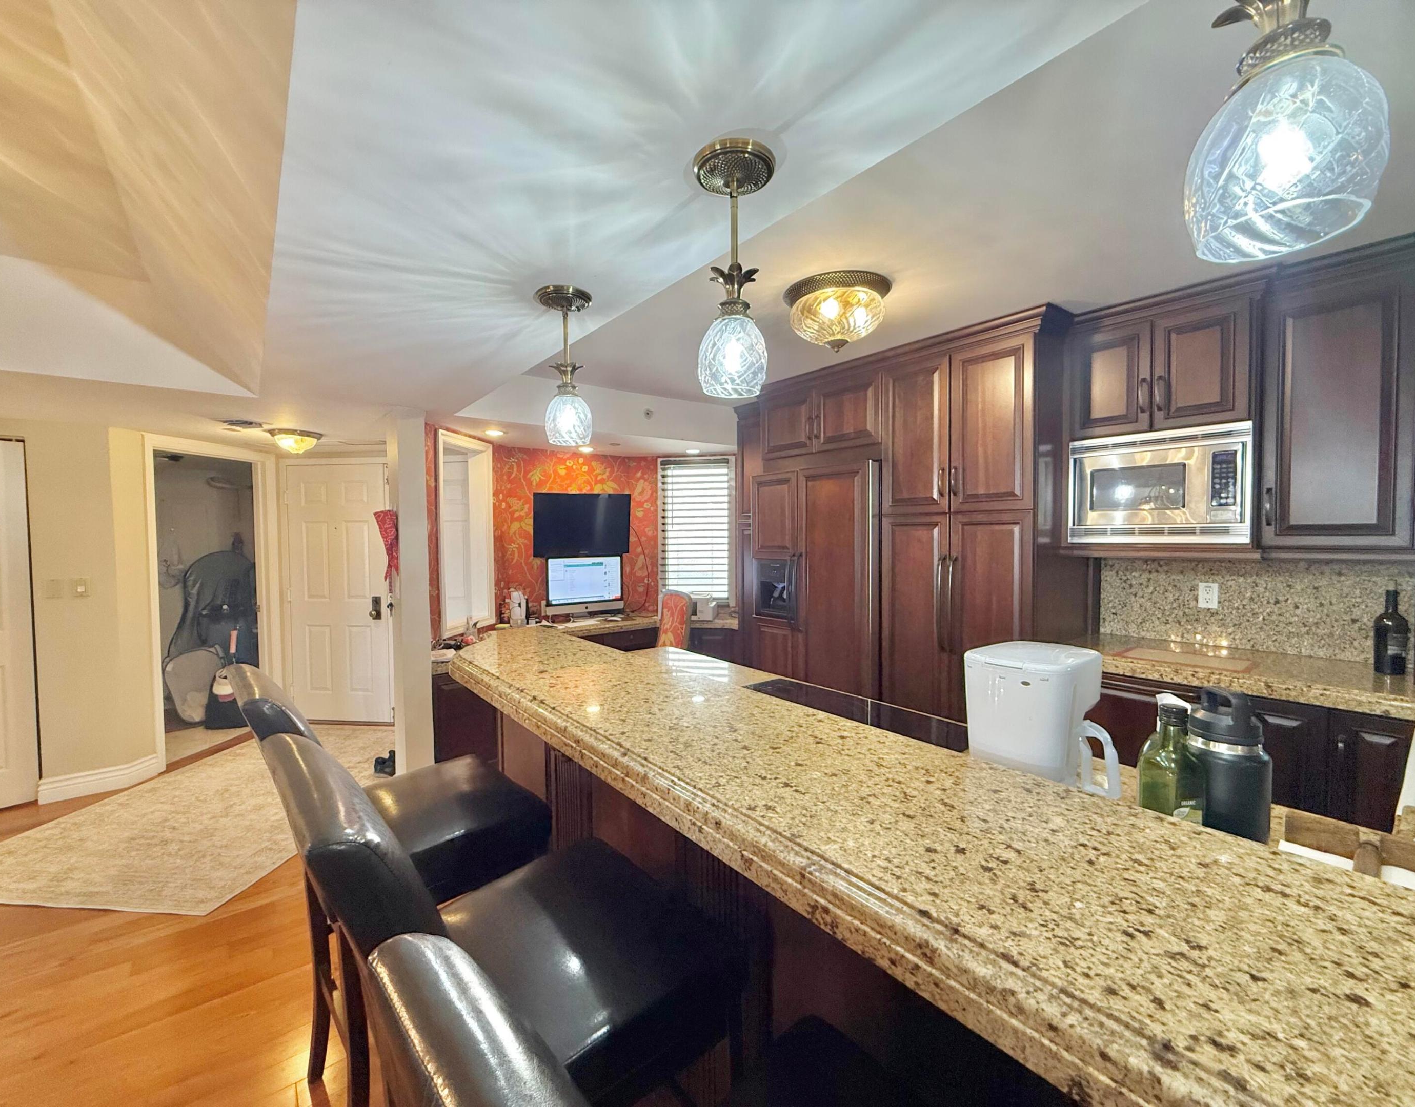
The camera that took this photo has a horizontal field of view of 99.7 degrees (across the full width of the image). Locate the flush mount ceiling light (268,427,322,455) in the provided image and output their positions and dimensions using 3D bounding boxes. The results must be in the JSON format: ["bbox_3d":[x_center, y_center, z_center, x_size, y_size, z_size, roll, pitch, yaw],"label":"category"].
[{"bbox_3d":[-2.638,-0.707,3.824,0.299,0.145,0.299,0,2,0],"label":"flush mount ceiling light"}]

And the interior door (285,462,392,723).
[{"bbox_3d":[-2.909,0.321,4.741,0.816,2.030,0.044,0,2,6],"label":"interior door"}]

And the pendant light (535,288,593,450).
[{"bbox_3d":[-0.425,-0.552,1.801,0.164,0.440,0.164,-2,2,-38],"label":"pendant light"}]

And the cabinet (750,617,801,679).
[{"bbox_3d":[0.657,0.765,4.193,0.499,0.701,0.491,-2,2,-38],"label":"cabinet"}]

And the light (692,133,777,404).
[{"bbox_3d":[0.053,-0.514,1.120,0.153,0.419,0.153,0,2,0],"label":"light"}]

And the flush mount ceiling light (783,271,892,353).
[{"bbox_3d":[0.553,-0.986,2.551,0.450,0.248,0.450,0,2,0],"label":"flush mount ceiling light"}]

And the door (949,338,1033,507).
[{"bbox_3d":[1.365,-0.609,2.885,0.029,0.791,0.400,-2,2,-38],"label":"door"}]

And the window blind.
[{"bbox_3d":[-0.105,-0.202,5.284,0.641,1.271,0.060,0,2,6],"label":"window blind"}]

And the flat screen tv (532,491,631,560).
[{"bbox_3d":[-1.029,-0.239,4.940,0.875,0.503,0.060,-2,6,-39],"label":"flat screen tv"}]

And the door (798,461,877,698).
[{"bbox_3d":[0.764,0.363,3.491,0.110,1.735,0.522,-2,2,-39],"label":"door"}]

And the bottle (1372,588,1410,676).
[{"bbox_3d":[2.518,0.287,2.201,0.079,0.299,0.079,-2,2,-38],"label":"bottle"}]

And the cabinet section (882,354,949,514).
[{"bbox_3d":[1.100,-0.603,3.144,0.022,0.781,0.388,-2,2,-39],"label":"cabinet section"}]

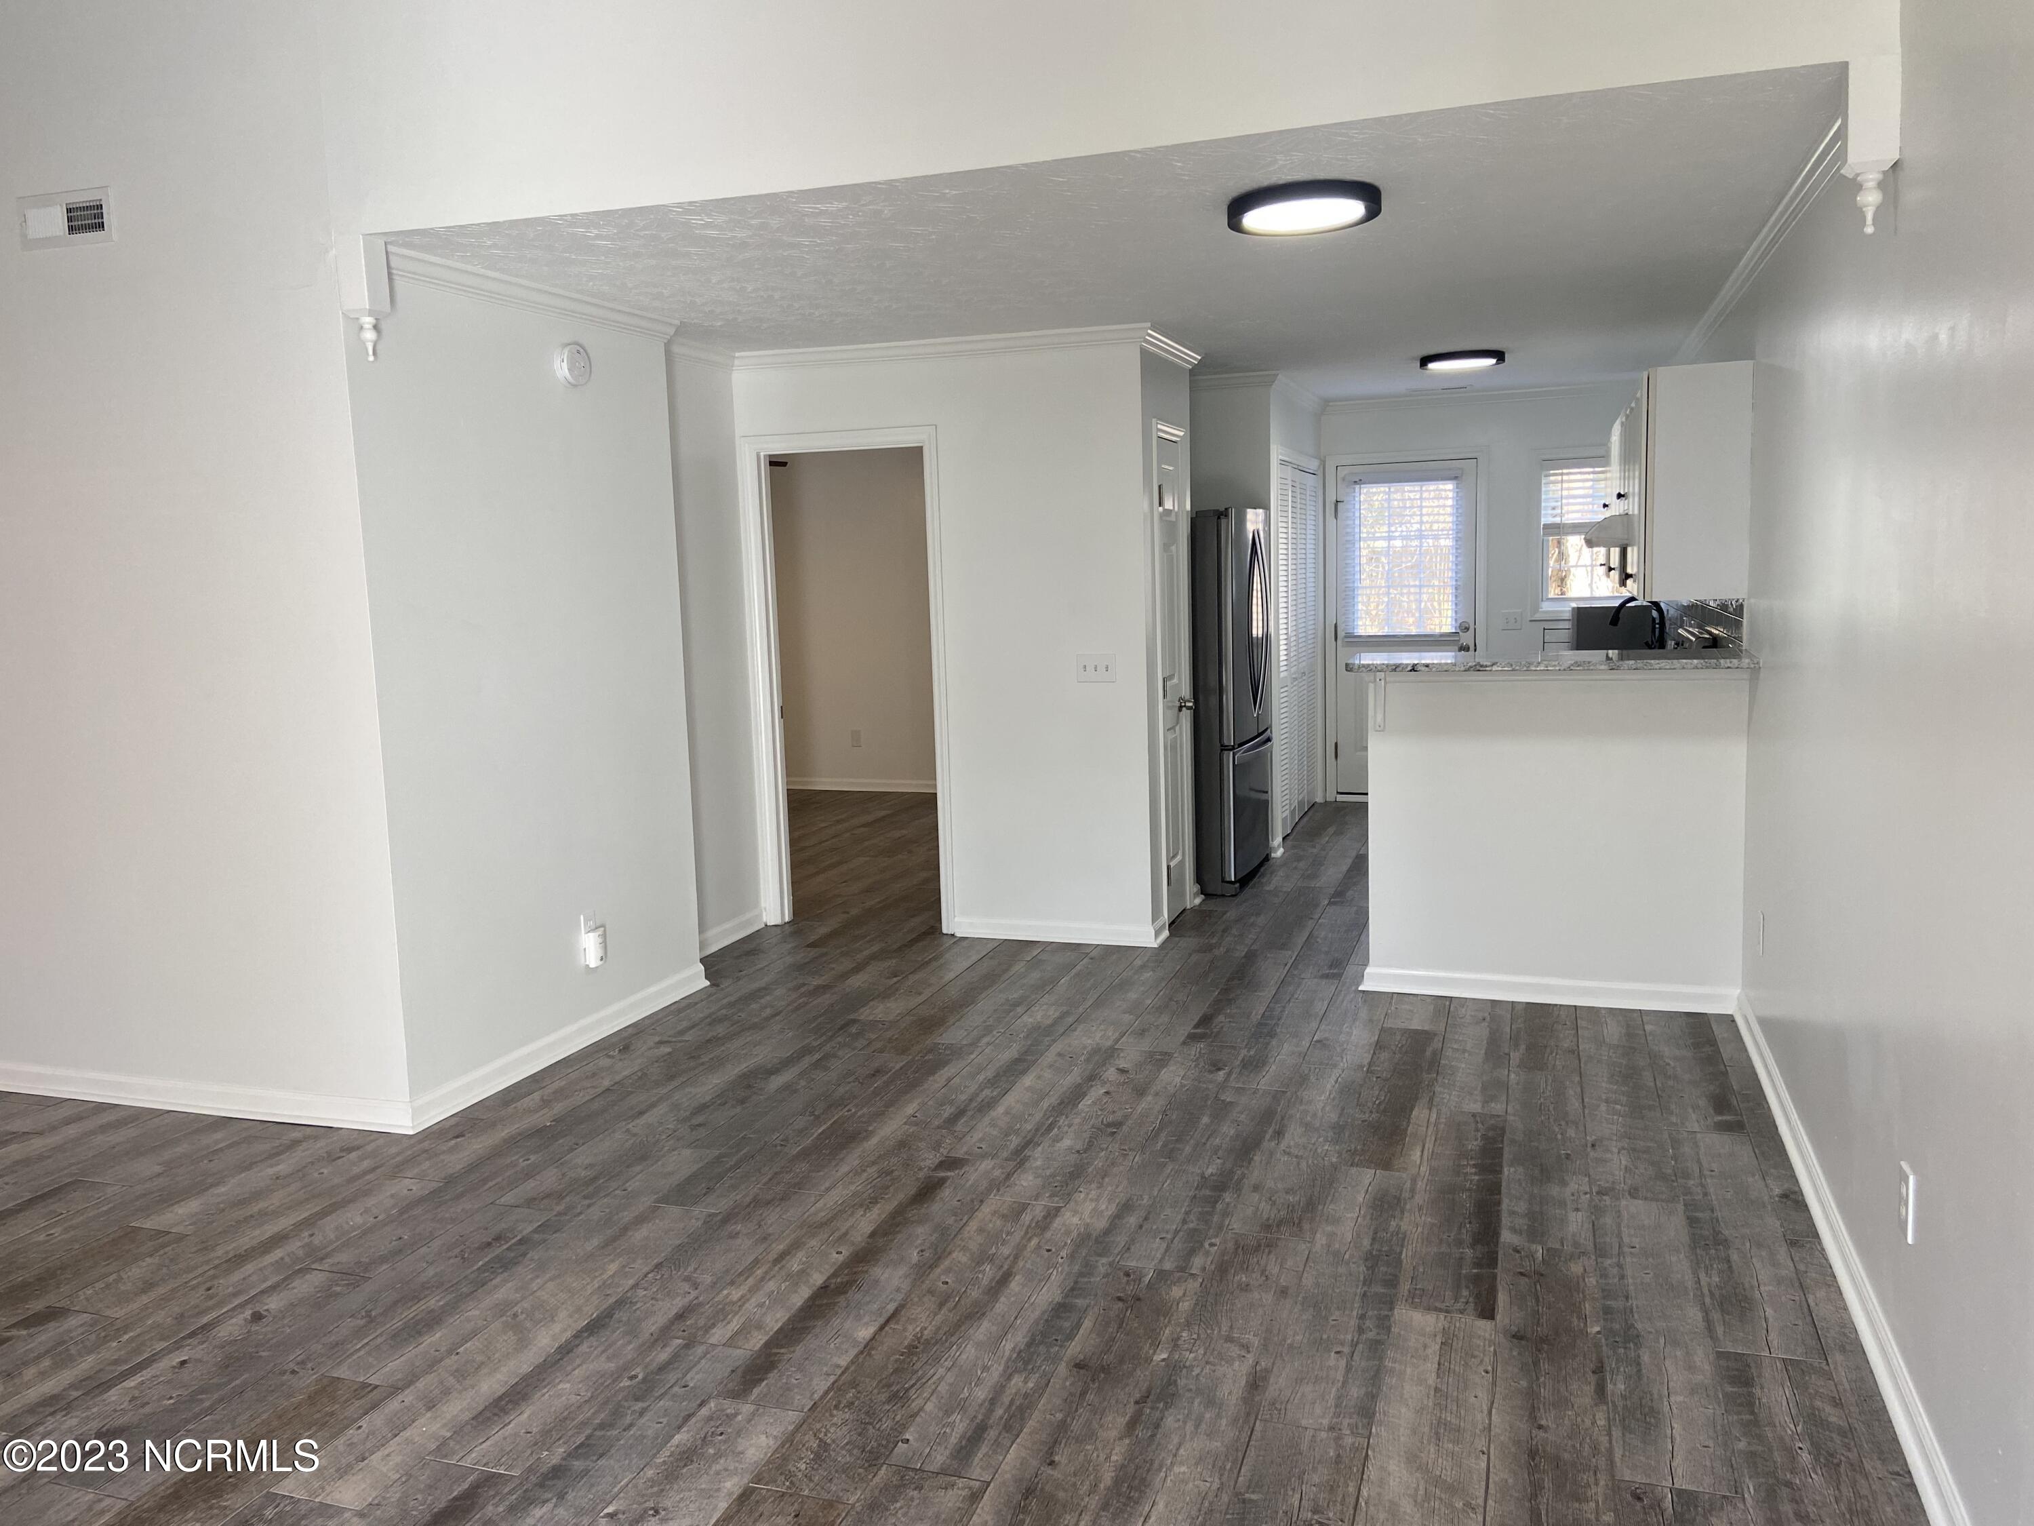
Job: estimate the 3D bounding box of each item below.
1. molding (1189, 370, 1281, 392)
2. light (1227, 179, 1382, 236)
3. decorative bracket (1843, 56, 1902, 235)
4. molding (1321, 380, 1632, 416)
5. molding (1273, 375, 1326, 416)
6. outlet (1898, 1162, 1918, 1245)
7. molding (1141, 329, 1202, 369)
[{"bbox_3d":[1.022,-1.903,7.652,0.600,0.070,0.060,1,8,19],"label":"molding"},{"bbox_3d":[0.721,-1.389,3.827,0.384,0.052,0.384,1,8,19],"label":"light"},{"bbox_3d":[1.653,-1.190,2.967,0.092,0.325,0.092,1,8,19],"label":"decorative bracket"},{"bbox_3d":[2.730,-2.121,8.852,1.880,0.075,0.065,1,8,19],"label":"molding"},{"bbox_3d":[1.594,-2.017,8.541,0.065,0.080,1.920,1,8,19],"label":"molding"},{"bbox_3d":[1.578,0.779,2.704,0.010,0.117,0.075,1,8,19],"label":"outlet"},{"bbox_3d":[0.647,-1.693,6.241,0.065,0.075,0.950,1,8,19],"label":"molding"}]

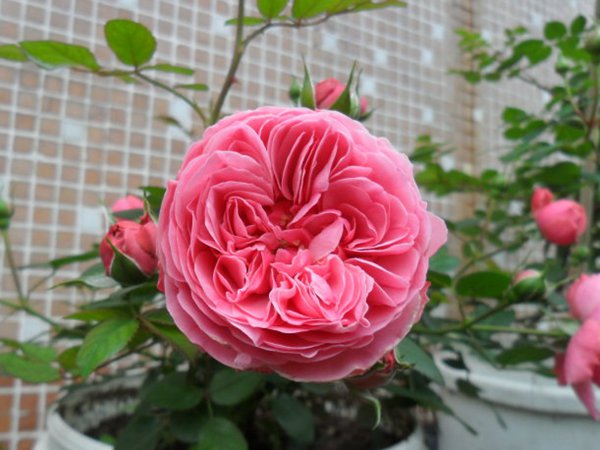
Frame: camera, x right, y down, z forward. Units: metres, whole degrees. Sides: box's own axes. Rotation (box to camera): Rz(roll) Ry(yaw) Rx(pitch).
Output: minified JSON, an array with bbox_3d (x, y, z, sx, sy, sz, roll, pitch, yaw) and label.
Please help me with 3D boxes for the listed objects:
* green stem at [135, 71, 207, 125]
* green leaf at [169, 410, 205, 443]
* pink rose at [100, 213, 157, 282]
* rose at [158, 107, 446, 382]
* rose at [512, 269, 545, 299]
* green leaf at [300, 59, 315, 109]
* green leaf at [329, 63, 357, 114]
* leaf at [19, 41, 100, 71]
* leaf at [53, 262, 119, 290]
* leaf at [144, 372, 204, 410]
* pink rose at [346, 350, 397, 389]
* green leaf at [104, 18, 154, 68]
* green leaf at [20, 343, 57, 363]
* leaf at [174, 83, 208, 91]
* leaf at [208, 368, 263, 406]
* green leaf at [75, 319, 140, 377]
[{"bbox_3d":[-0.078,-0.079,0.285,0.058,0.008,0.007,37,6,12],"label":"green stem"},{"bbox_3d":[-0.092,0.167,0.385,0.028,0.036,0.006,26,-36,21],"label":"green leaf"},{"bbox_3d":[-0.093,0.012,0.258,0.030,0.034,0.030,-16,18,0],"label":"pink rose"},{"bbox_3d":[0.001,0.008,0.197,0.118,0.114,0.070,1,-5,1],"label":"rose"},{"bbox_3d":[0.195,0.051,0.400,0.023,0.027,0.023,36,6,0],"label":"rose"},{"bbox_3d":[0.004,-0.080,0.265,0.009,0.029,0.007,-8,-6,6],"label":"green leaf"},{"bbox_3d":[0.024,-0.077,0.265,0.014,0.031,0.007,21,-6,-11],"label":"green leaf"},{"bbox_3d":[-0.159,-0.112,0.310,0.055,0.008,0.025,19,-30,0],"label":"leaf"},{"bbox_3d":[-0.126,0.030,0.275,0.036,0.007,0.018,-6,37,2],"label":"leaf"},{"bbox_3d":[-0.086,0.114,0.320,0.042,0.030,0.008,-5,-42,-6],"label":"leaf"},{"bbox_3d":[0.036,0.070,0.235,0.024,0.025,0.024,21,25,-30],"label":"pink rose"},{"bbox_3d":[-0.107,-0.115,0.295,0.033,0.035,0.006,-6,-23,-3],"label":"green leaf"},{"bbox_3d":[-0.207,0.101,0.370,0.032,0.022,0.005,7,-45,7],"label":"green leaf"},{"bbox_3d":[-0.066,-0.084,0.285,0.022,0.004,0.013,1,9,6],"label":"leaf"},{"bbox_3d":[-0.052,0.130,0.375,0.046,0.031,0.006,-21,-32,-21],"label":"leaf"},{"bbox_3d":[-0.106,0.068,0.260,0.022,0.043,0.006,29,-20,38],"label":"green leaf"}]

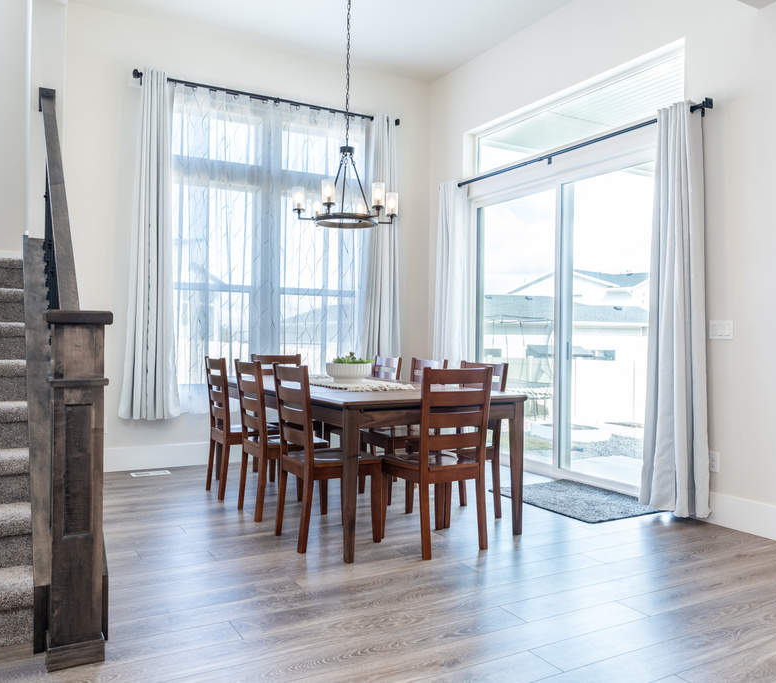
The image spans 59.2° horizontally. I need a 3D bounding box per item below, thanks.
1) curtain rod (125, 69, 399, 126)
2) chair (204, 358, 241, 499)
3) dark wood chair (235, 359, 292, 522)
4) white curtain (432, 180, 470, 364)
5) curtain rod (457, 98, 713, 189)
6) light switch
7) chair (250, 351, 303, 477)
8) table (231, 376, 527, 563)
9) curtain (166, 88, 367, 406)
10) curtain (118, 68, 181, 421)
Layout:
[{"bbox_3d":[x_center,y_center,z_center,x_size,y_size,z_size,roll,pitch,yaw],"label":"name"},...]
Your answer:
[{"bbox_3d":[-0.977,-2.151,6.116,2.498,0.089,0.100,1,0,-29],"label":"curtain rod"},{"bbox_3d":[-0.975,0.582,4.773,0.521,0.940,0.419,0,0,-30],"label":"chair"},{"bbox_3d":[-0.668,0.600,4.337,0.515,0.960,0.443,1,0,-29],"label":"dark wood chair"},{"bbox_3d":[0.584,-0.233,6.503,0.122,2.593,0.543,1,0,-29],"label":"white curtain"},{"bbox_3d":[1.248,-1.410,5.189,0.124,0.075,2.720,0,0,-30],"label":"curtain rod"},{"bbox_3d":[2.015,-0.069,4.138,0.013,0.114,0.162,1,0,-29],"label":"light switch"},{"bbox_3d":[-0.789,0.582,5.382,0.435,0.940,0.532,0,0,-30],"label":"chair"},{"bbox_3d":[-0.284,0.673,4.486,1.129,0.774,2.268,0,0,-30],"label":"table"},{"bbox_3d":[-1.071,-0.806,6.186,1.828,2.504,0.122,1,0,-29],"label":"curtain"},{"bbox_3d":[-1.888,-0.768,5.464,0.471,2.757,0.145,0,0,-30],"label":"curtain"}]

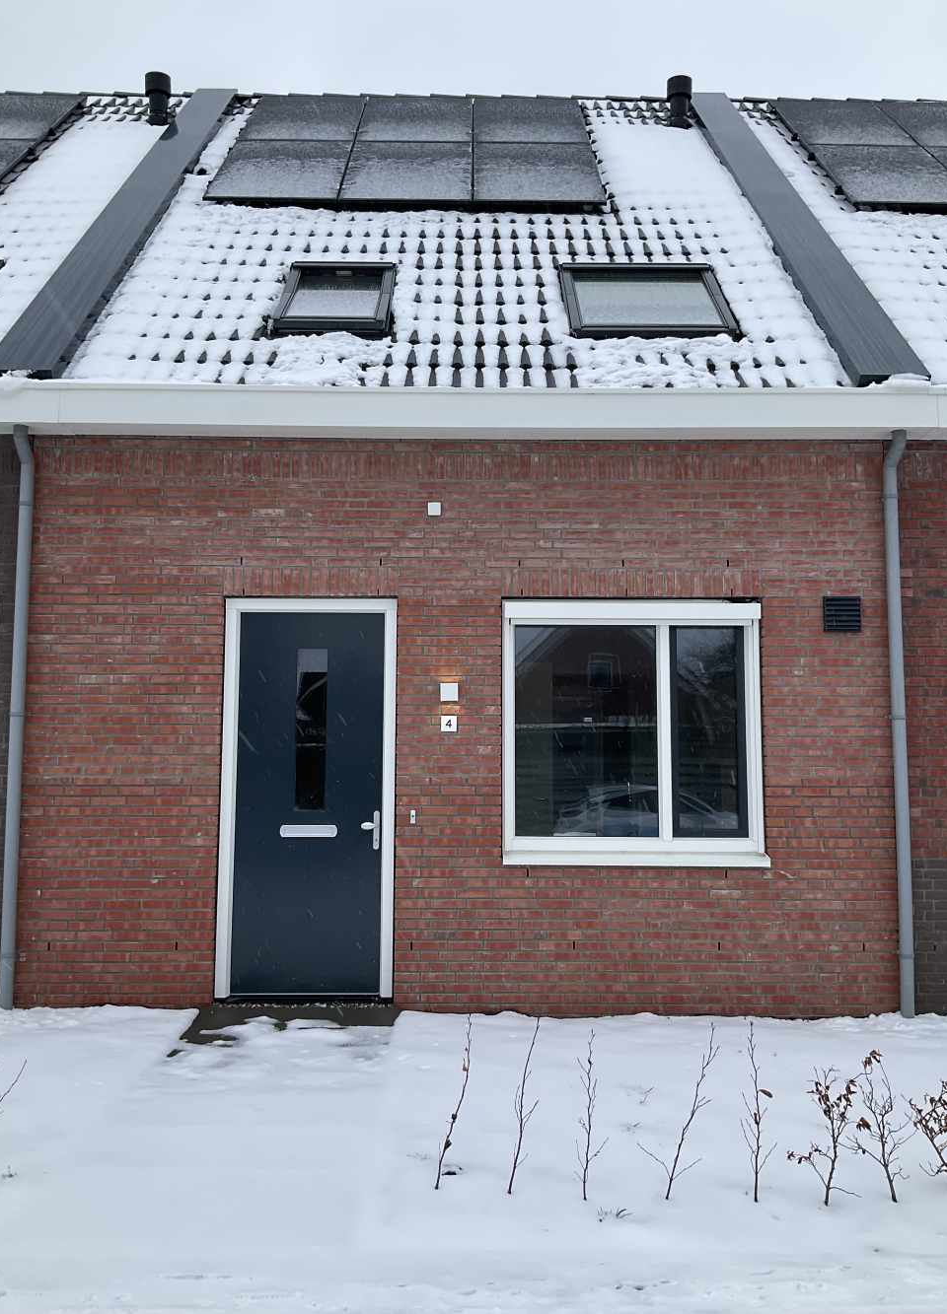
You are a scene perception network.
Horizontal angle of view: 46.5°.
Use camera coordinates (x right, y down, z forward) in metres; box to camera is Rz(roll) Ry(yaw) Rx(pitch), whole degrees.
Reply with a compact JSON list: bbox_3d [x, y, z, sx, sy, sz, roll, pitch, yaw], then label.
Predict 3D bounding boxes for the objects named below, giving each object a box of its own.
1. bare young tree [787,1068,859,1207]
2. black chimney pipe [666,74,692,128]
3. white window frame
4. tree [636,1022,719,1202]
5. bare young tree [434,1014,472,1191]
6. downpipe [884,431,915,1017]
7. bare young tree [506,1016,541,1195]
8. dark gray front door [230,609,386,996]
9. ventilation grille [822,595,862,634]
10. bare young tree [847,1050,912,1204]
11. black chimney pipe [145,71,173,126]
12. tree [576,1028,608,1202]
[{"bbox_3d":[1.227,1.680,3.862,0.266,0.469,0.240,0,-6,0],"label":"bare young tree"},{"bbox_3d":[2.130,-5.673,11.363,0.260,0.538,0.260,0,-5,0],"label":"black chimney pipe"},{"bbox_3d":[0.983,0.468,6.859,1.603,1.624,0.130,0,-6,0],"label":"white window frame"},{"bbox_3d":[0.729,1.613,3.920,0.306,0.611,0.250,0,-6,0],"label":"tree"},{"bbox_3d":[-0.071,1.618,4.008,0.141,0.614,0.140,0,-6,0],"label":"bare young tree"},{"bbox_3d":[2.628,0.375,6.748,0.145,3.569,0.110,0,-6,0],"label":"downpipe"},{"bbox_3d":[0.179,1.606,3.955,0.125,0.611,0.120,0,-5,0],"label":"bare young tree"},{"bbox_3d":[-1.017,0.894,6.854,0.910,2.343,0.060,0,-6,0],"label":"dark gray front door"},{"bbox_3d":[2.291,-0.265,6.838,0.228,0.217,0.040,0,-5,0],"label":"ventilation grille"},{"bbox_3d":[1.434,1.653,3.888,0.232,0.519,0.220,0,-5,0],"label":"bare young tree"},{"bbox_3d":[-3.252,-5.692,11.348,0.260,0.549,0.260,0,-5,0],"label":"black chimney pipe"},{"bbox_3d":[0.415,1.612,3.885,0.116,0.589,0.120,0,-5,0],"label":"tree"}]

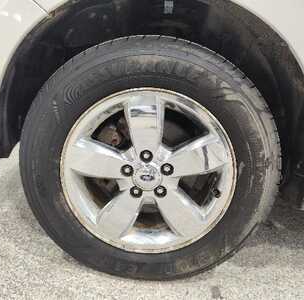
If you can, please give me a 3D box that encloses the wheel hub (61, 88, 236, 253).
[{"bbox_3d":[-0.009,0.054,0.782,0.470,0.470,0.150,0,15,-1],"label":"wheel hub"}]

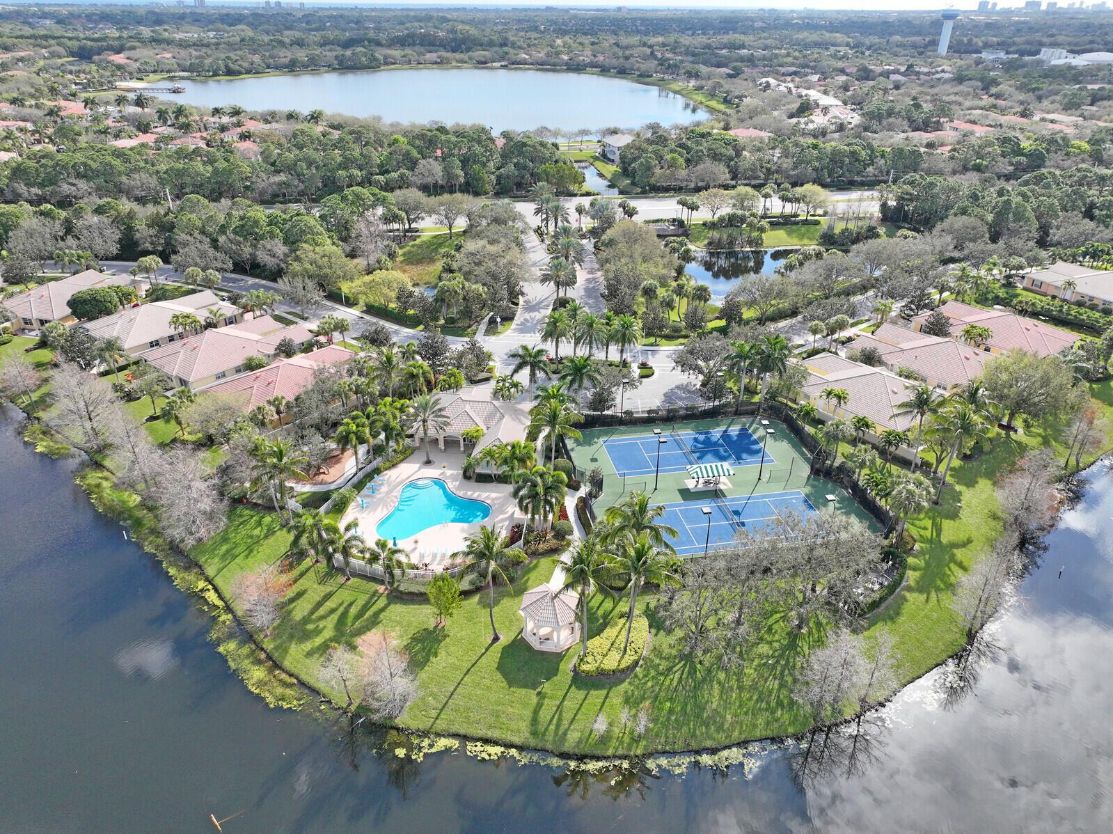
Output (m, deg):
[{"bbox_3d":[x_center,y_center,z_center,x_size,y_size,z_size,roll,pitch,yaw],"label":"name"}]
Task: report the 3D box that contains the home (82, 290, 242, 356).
[{"bbox_3d":[-78.411,-20.111,154.299,17.700,6.600,25.800,19,33,30],"label":"home"}]

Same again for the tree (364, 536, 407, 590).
[{"bbox_3d":[-18.901,16.546,86.793,4.830,7.290,4.830,0,28,0],"label":"tree"}]

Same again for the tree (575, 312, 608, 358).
[{"bbox_3d":[6.153,-13.119,138.865,6.031,10.946,6.031,1,28,0],"label":"tree"}]

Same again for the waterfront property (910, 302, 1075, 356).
[{"bbox_3d":[87.806,-18.020,154.676,18.000,6.600,25.700,-20,35,-34],"label":"waterfront property"}]

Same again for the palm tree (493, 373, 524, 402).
[{"bbox_3d":[-7.739,-3.755,125.586,5.200,6.700,5.200,0,28,0],"label":"palm tree"}]

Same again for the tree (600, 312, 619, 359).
[{"bbox_3d":[9.858,-14.985,143.946,3.900,9.340,3.900,3,28,4],"label":"tree"}]

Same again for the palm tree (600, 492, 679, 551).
[{"bbox_3d":[8.389,14.800,80.790,7.770,16.450,7.770,0,28,0],"label":"palm tree"}]

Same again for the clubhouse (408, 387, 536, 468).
[{"bbox_3d":[-12.404,0.319,118.588,18.300,6.200,21.800,3,28,5],"label":"clubhouse"}]

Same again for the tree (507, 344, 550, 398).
[{"bbox_3d":[-4.446,-6.960,127.748,6.400,10.300,6.400,-1,28,-2],"label":"tree"}]

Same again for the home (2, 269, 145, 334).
[{"bbox_3d":[-104.324,-26.675,166.903,16.600,6.700,24.700,9,29,16],"label":"home"}]

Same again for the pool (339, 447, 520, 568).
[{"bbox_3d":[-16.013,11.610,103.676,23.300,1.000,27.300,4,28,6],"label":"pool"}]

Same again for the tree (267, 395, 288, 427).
[{"bbox_3d":[-43.044,-0.531,119.784,3.400,5.860,3.400,-10,30,-19],"label":"tree"}]

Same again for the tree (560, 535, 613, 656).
[{"bbox_3d":[2.617,18.185,76.145,5.500,15.010,5.500,2,28,2],"label":"tree"}]

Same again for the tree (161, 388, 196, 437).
[{"bbox_3d":[-58.112,-0.141,117.688,4.600,6.600,4.600,1,28,0],"label":"tree"}]

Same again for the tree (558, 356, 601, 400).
[{"bbox_3d":[3.797,-4.905,124.646,6.950,9.825,6.950,1,28,0],"label":"tree"}]

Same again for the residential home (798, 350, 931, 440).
[{"bbox_3d":[50.604,-5.459,129.732,17.100,6.700,25.500,-20,34,-33],"label":"residential home"}]

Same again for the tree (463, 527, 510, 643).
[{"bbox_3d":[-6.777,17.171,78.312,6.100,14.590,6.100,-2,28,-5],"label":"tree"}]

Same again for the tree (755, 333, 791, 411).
[{"bbox_3d":[34.336,-6.888,124.742,5.700,13.680,5.700,9,29,15],"label":"tree"}]

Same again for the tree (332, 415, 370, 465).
[{"bbox_3d":[-28.576,4.199,108.575,4.800,8.590,4.600,1,28,0],"label":"tree"}]

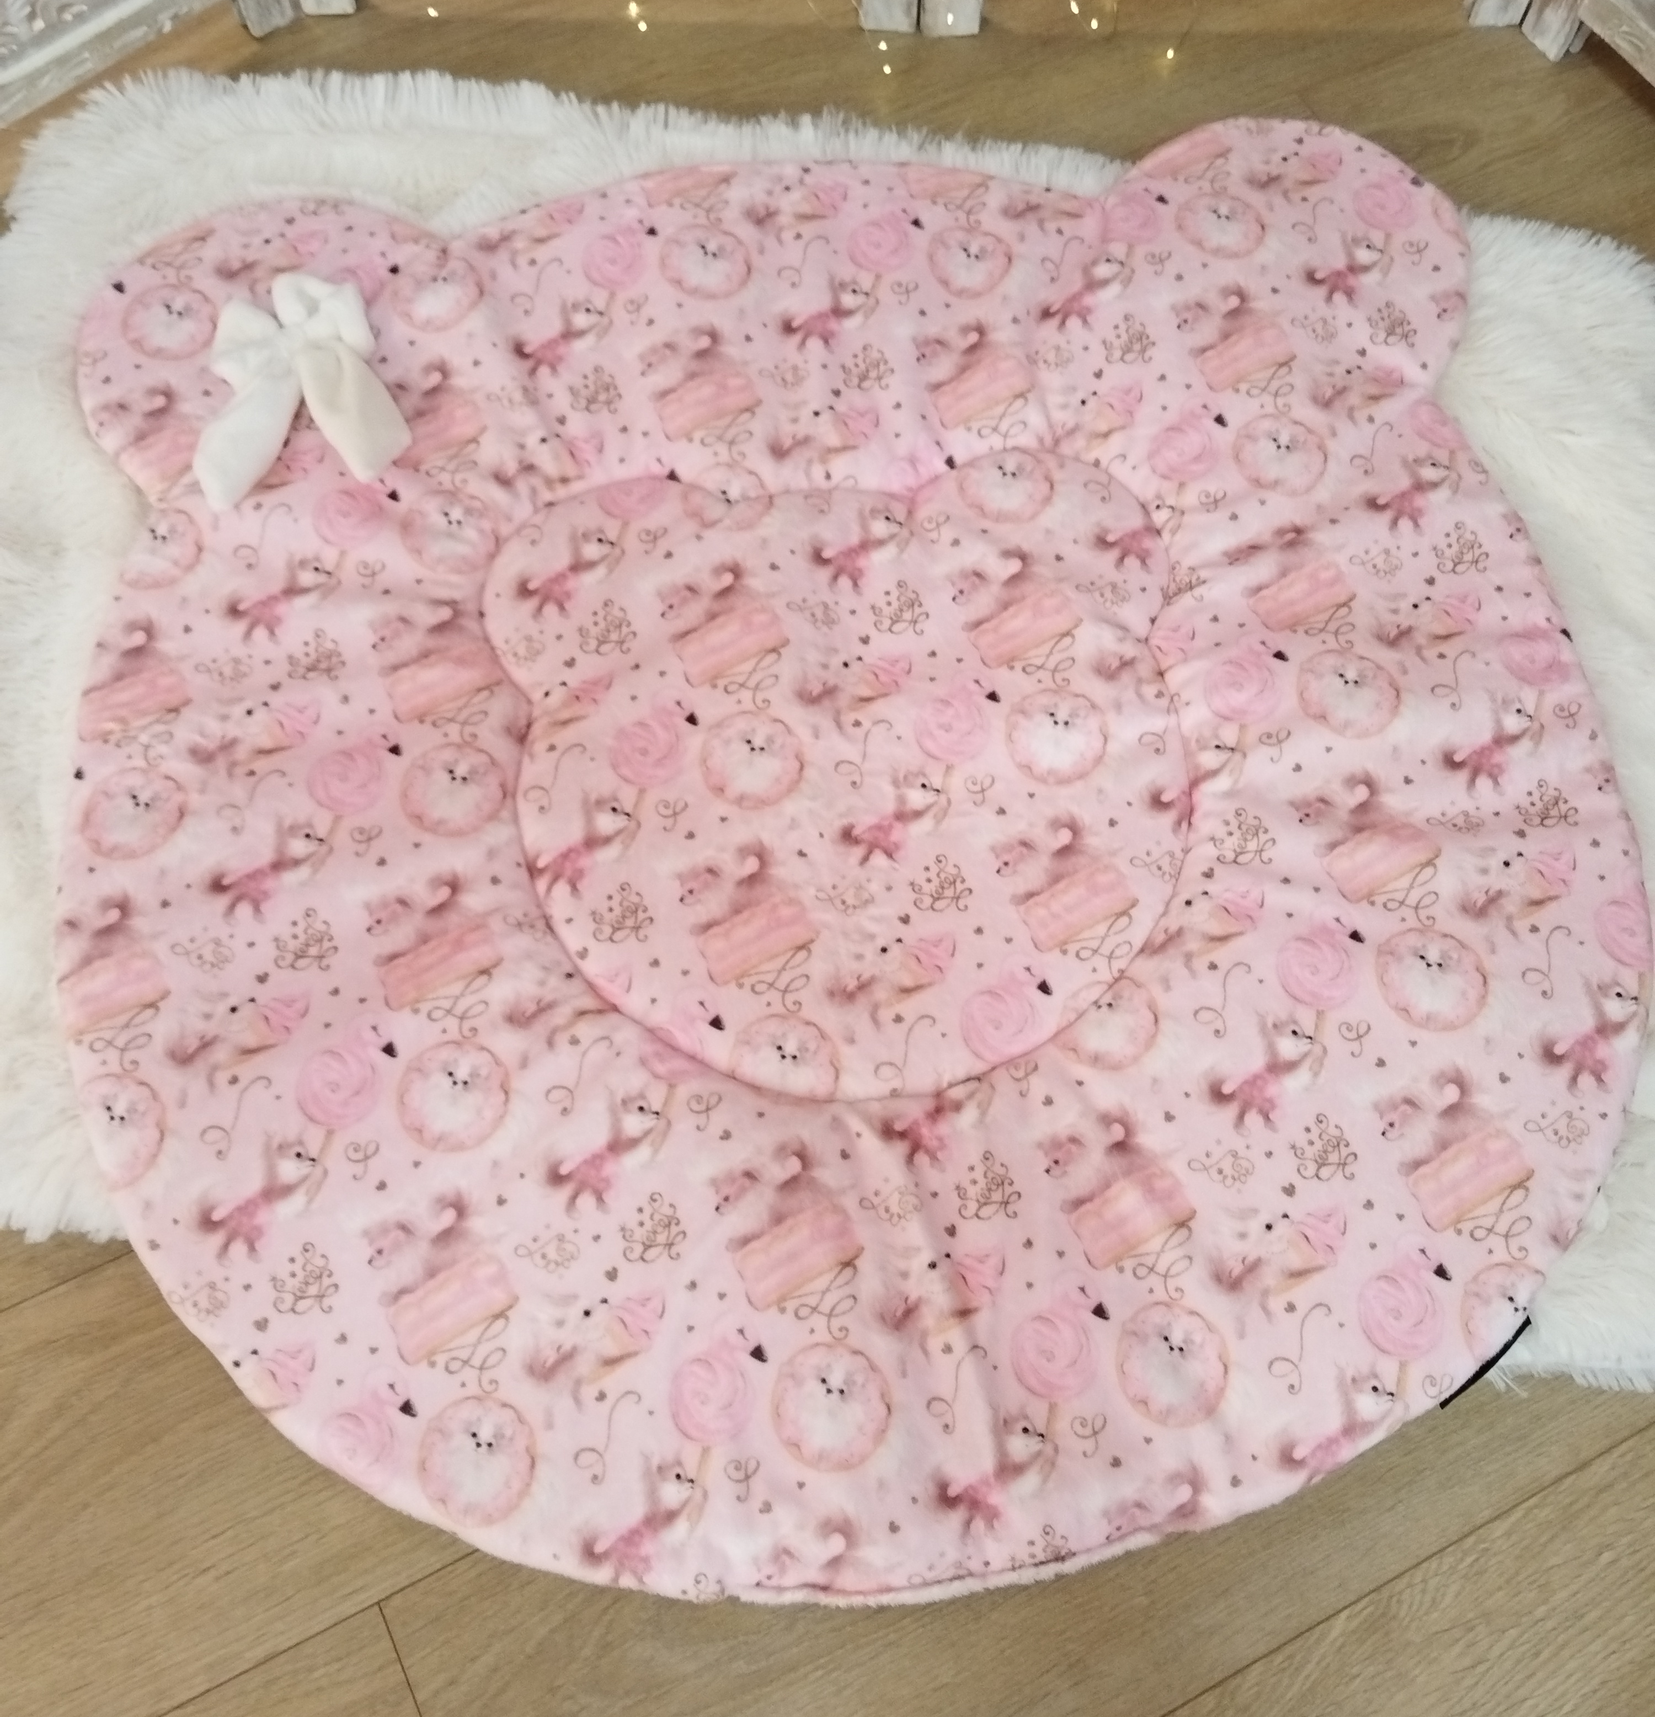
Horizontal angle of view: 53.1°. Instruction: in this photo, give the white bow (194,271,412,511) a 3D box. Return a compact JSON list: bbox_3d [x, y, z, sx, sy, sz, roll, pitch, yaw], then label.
[{"bbox_3d":[-0.291,-0.261,0.916,0.116,0.035,0.159,-8,66,-5],"label":"white bow"}]

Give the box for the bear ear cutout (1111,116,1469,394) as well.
[{"bbox_3d":[0.284,-0.364,0.998,0.212,0.030,0.222,-6,66,-4],"label":"bear ear cutout"}]

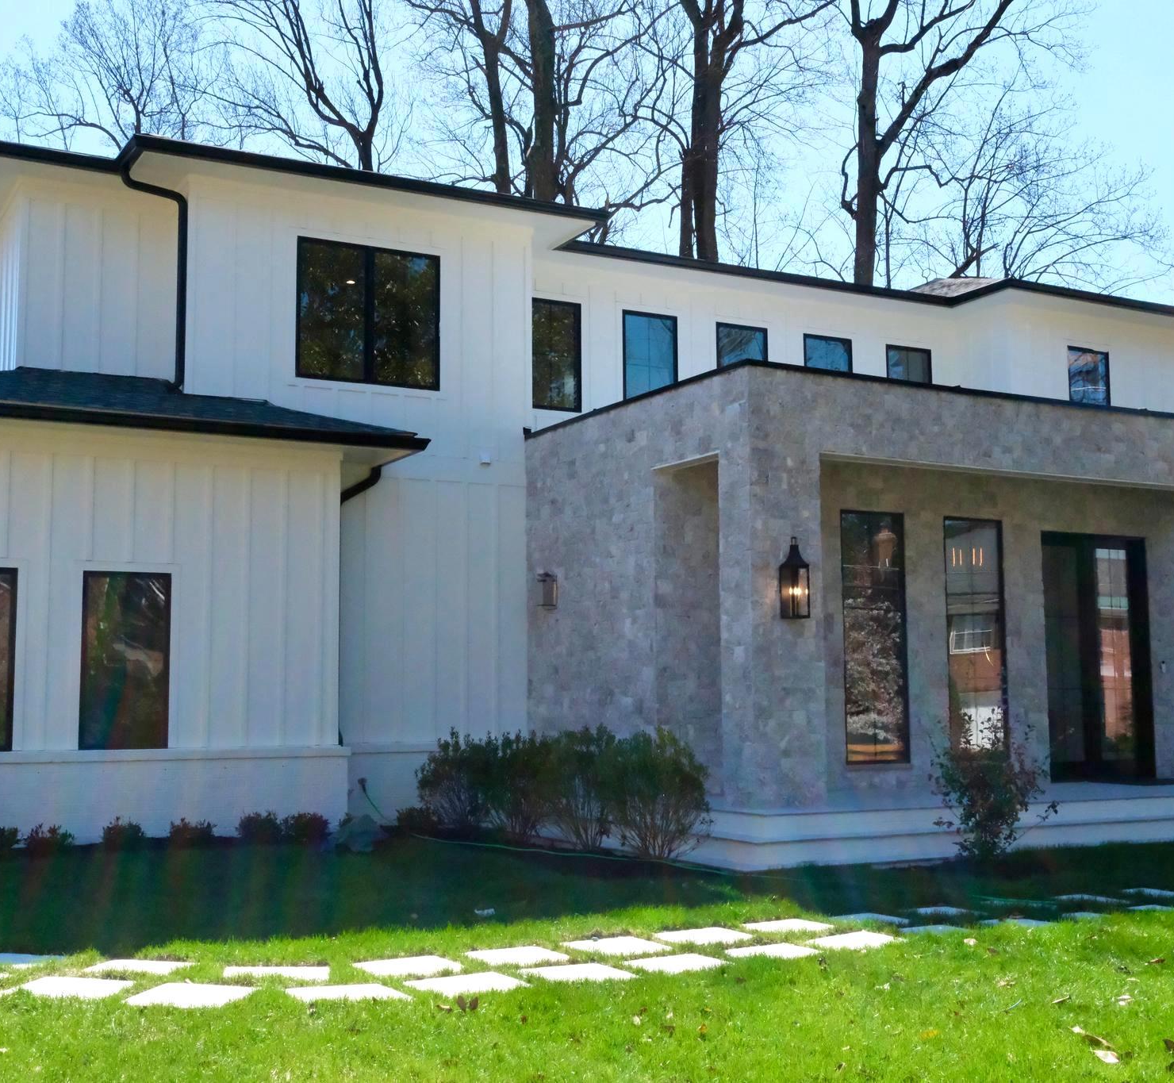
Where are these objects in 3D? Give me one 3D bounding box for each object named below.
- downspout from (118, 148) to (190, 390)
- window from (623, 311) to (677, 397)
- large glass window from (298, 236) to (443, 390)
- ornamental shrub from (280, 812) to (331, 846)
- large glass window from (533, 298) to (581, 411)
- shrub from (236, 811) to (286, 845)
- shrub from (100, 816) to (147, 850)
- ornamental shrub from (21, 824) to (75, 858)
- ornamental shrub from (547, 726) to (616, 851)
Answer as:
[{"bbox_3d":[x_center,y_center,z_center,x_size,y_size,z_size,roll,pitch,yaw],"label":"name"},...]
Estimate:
[{"bbox_3d":[-4.712,-2.914,17.092,0.700,2.580,0.200,3,-6,-28],"label":"downspout"},{"bbox_3d":[0.830,-2.289,20.640,0.819,1.400,0.110,3,-7,-28],"label":"window"},{"bbox_3d":[-2.498,-2.589,18.143,1.727,1.601,0.100,3,-6,-28],"label":"large glass window"},{"bbox_3d":[-2.800,2.864,15.727,0.506,0.331,0.506,3,-6,-28],"label":"ornamental shrub"},{"bbox_3d":[-0.433,-2.354,19.962,0.805,1.400,0.110,3,-7,-28],"label":"large glass window"},{"bbox_3d":[-3.225,2.831,15.614,0.489,0.329,0.489,3,-6,-28],"label":"shrub"},{"bbox_3d":[-4.212,2.651,14.387,0.413,0.301,0.400,3,-7,-28],"label":"shrub"},{"bbox_3d":[-4.985,2.772,14.613,0.493,0.319,0.493,3,-6,-28],"label":"ornamental shrub"},{"bbox_3d":[-0.048,2.314,14.835,0.780,1.145,0.780,0,-6,0],"label":"ornamental shrub"}]

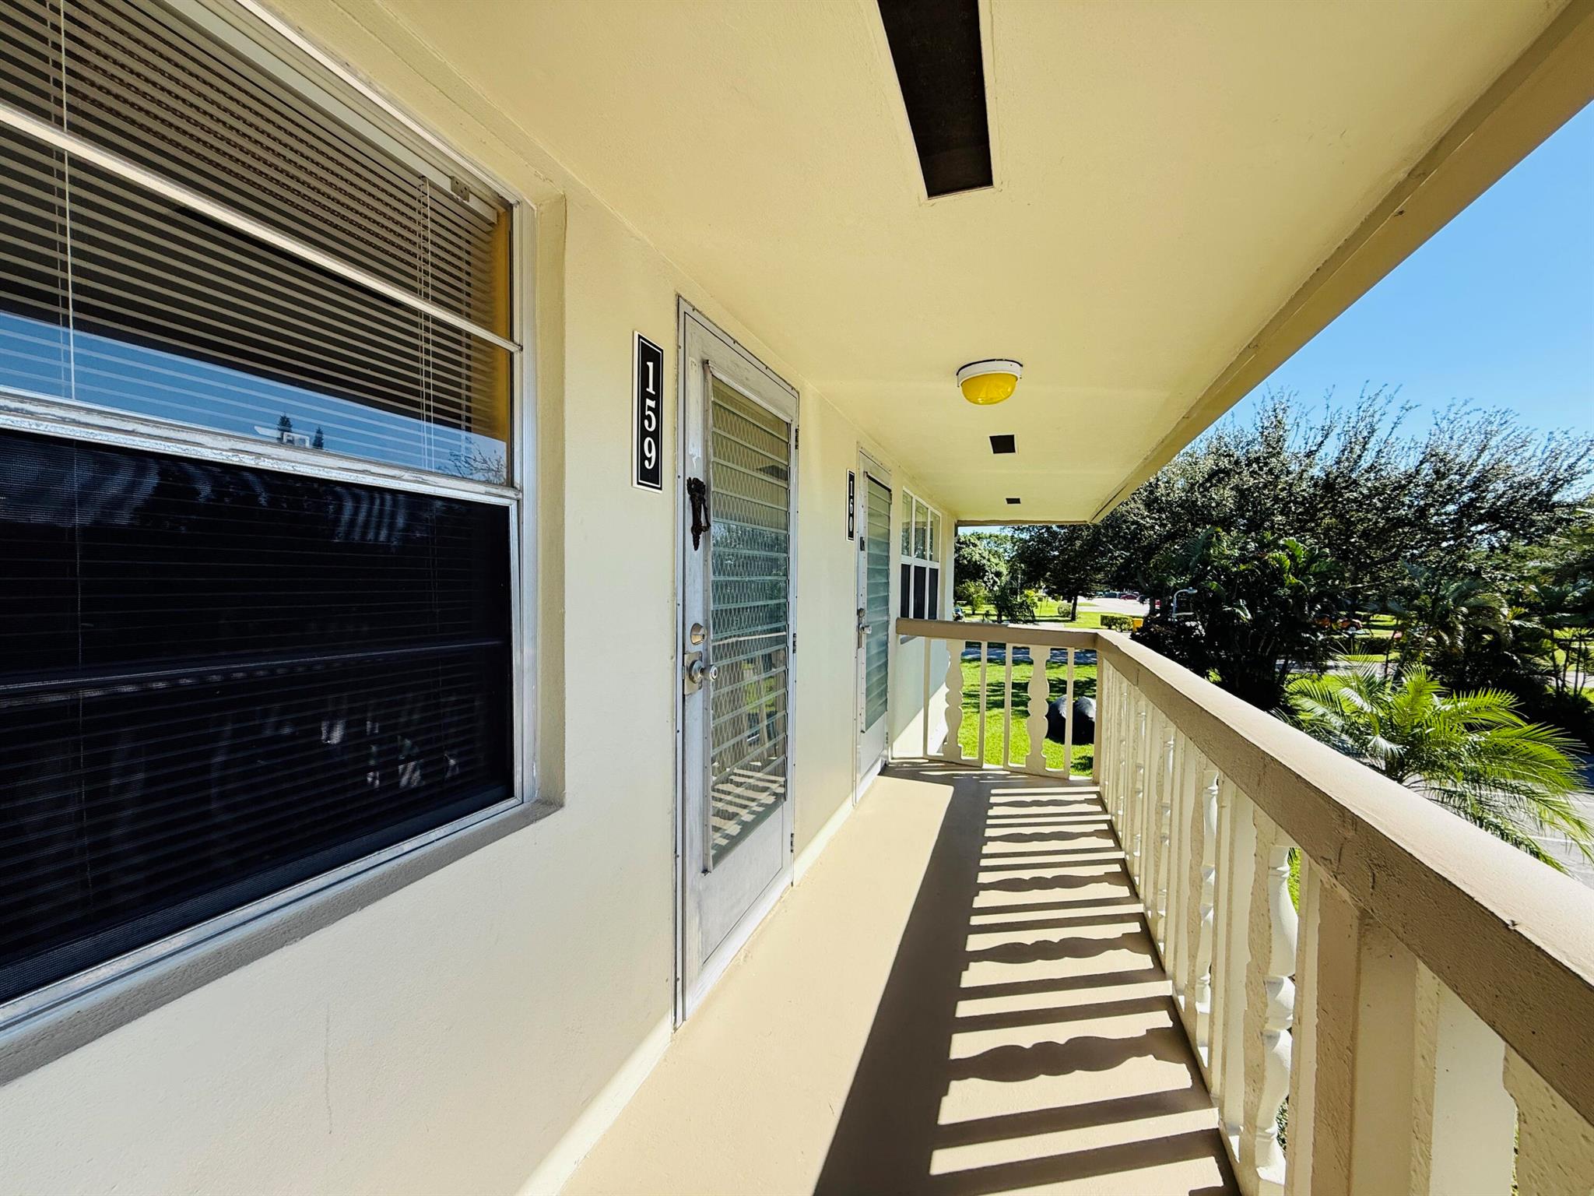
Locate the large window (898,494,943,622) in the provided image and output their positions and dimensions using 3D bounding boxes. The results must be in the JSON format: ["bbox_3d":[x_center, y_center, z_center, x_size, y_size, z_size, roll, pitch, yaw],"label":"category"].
[{"bbox_3d":[1.204,-0.297,6.242,0.100,1.280,2.820,1,2,20],"label":"large window"}]

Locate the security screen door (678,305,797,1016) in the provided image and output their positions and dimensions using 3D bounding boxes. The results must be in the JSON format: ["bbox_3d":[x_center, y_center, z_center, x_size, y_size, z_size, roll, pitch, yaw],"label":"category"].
[{"bbox_3d":[-0.179,0.190,2.256,0.070,2.050,0.950,1,2,20],"label":"security screen door"}]

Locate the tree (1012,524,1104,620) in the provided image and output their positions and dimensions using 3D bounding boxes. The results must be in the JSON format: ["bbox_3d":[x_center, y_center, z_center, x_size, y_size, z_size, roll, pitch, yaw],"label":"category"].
[{"bbox_3d":[31.463,-3.460,74.939,11.000,12.000,11.000,1,2,20],"label":"tree"}]

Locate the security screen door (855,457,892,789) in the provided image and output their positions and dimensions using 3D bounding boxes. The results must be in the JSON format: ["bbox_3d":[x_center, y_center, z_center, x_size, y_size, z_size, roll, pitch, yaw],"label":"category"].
[{"bbox_3d":[0.485,0.151,4.068,0.070,2.040,0.940,1,2,20],"label":"security screen door"}]

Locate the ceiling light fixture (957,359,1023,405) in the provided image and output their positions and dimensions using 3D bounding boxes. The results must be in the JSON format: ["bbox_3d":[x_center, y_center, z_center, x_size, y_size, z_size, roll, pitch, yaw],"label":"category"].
[{"bbox_3d":[0.792,-0.869,2.663,0.270,0.130,0.270,1,2,20],"label":"ceiling light fixture"}]

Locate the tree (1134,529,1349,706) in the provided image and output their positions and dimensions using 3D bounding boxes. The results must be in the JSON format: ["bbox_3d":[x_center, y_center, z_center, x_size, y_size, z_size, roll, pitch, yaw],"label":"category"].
[{"bbox_3d":[16.116,0.674,23.548,5.500,6.000,5.500,1,2,20],"label":"tree"}]

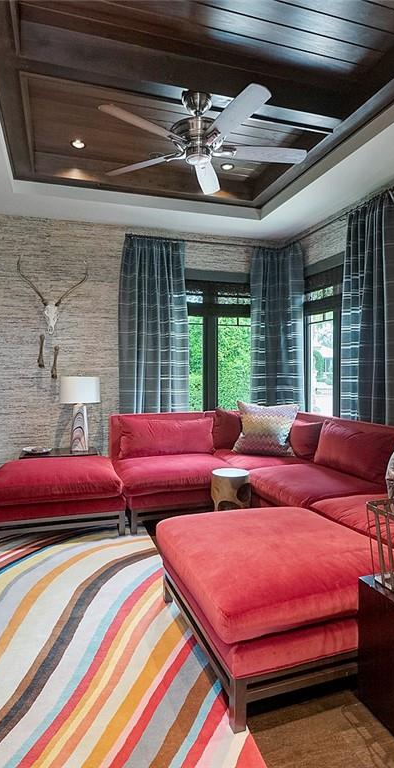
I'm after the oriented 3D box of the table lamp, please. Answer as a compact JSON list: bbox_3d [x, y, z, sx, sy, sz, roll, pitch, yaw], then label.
[{"bbox_3d":[-1.189,0.292,4.231,0.408,0.778,0.410,0,1,-18],"label":"table lamp"}]

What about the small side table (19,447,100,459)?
[{"bbox_3d":[-1.378,0.924,4.169,0.760,0.487,0.450,0,1,-18],"label":"small side table"}]

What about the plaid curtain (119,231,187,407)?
[{"bbox_3d":[-0.475,-0.226,4.606,0.780,2.760,0.190,0,1,-18],"label":"plaid curtain"}]

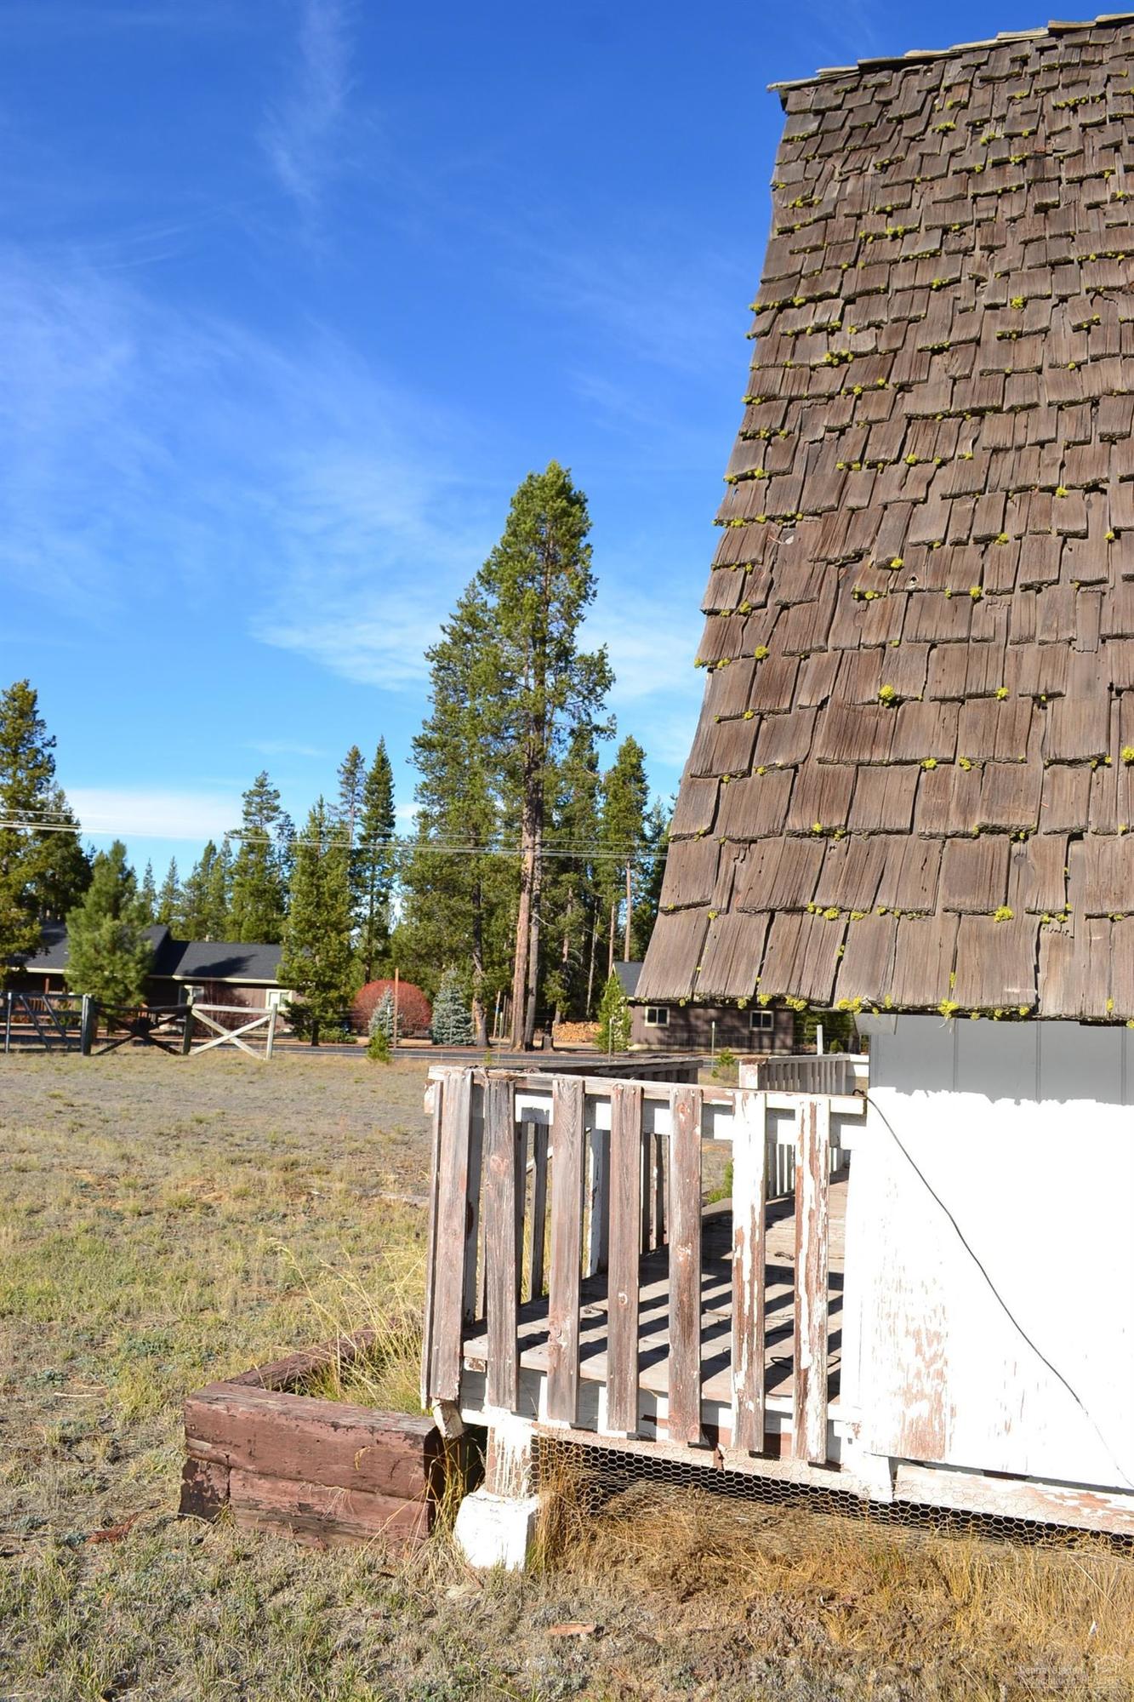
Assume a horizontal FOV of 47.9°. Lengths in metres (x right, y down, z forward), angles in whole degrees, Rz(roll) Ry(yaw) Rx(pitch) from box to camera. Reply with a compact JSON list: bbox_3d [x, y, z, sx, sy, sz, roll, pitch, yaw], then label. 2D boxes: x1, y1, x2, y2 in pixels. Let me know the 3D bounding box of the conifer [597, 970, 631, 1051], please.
[{"bbox_3d":[1.722,5.918,47.198,1.280,3.120,1.280,2,-7,2],"label":"conifer"}]

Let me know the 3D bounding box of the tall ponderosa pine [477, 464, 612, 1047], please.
[{"bbox_3d":[-0.921,-4.074,50.487,5.420,23.510,5.420,2,-7,-1],"label":"tall ponderosa pine"}]

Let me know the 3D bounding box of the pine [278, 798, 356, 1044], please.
[{"bbox_3d":[-8.530,2.375,43.534,2.630,8.450,2.630,3,-7,-11],"label":"pine"}]

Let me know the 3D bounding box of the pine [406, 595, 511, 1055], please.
[{"bbox_3d":[-3.994,-1.534,49.131,4.610,17.870,4.610,3,-7,-5],"label":"pine"}]

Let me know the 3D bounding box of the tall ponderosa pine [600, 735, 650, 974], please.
[{"bbox_3d":[3.549,2.087,79.191,3.140,18.820,3.140,2,-7,3],"label":"tall ponderosa pine"}]

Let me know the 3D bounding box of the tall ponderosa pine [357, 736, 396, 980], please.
[{"bbox_3d":[-10.511,1.770,71.026,2.440,16.220,2.440,3,-7,-8],"label":"tall ponderosa pine"}]

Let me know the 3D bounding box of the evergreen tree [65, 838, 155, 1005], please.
[{"bbox_3d":[-16.316,3.067,45.443,3.170,7.010,3.170,5,-8,-19],"label":"evergreen tree"}]

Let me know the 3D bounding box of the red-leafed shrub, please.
[{"bbox_3d":[-7.423,6.710,54.159,3.440,2.520,3.440,3,-7,-7],"label":"red-leafed shrub"}]

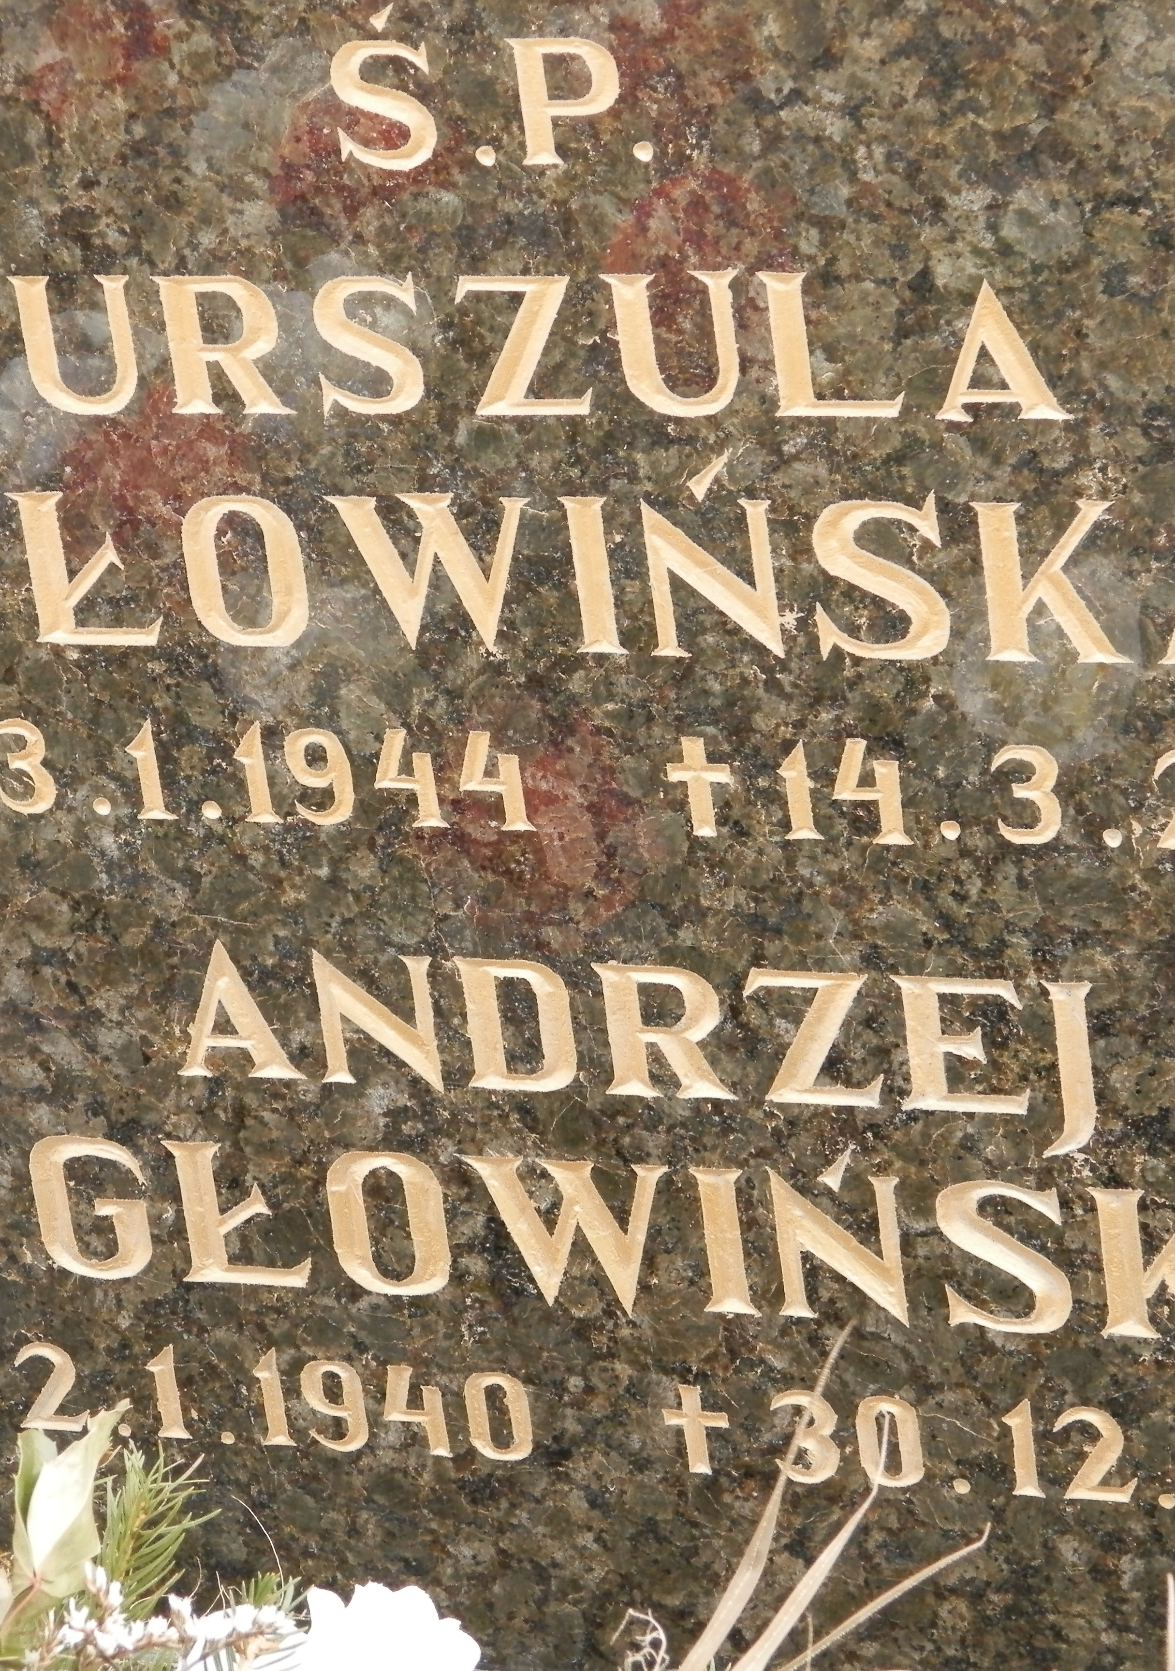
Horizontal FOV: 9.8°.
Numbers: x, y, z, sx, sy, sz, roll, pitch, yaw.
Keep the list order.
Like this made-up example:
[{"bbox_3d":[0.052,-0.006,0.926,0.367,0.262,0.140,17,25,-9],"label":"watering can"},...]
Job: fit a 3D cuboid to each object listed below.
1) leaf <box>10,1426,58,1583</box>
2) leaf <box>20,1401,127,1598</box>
[{"bbox_3d":[-0.172,0.207,2.115,0.016,0.043,0.017,-9,25,0],"label":"leaf"},{"bbox_3d":[-0.159,0.206,2.110,0.032,0.053,0.024,-9,25,0],"label":"leaf"}]

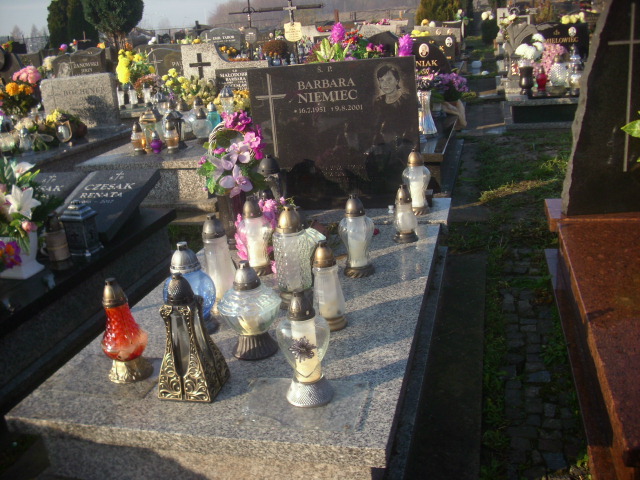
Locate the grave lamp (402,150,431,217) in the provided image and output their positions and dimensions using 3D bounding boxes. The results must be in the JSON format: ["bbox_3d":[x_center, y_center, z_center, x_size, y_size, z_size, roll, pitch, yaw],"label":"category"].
[{"bbox_3d":[0.455,-0.273,3.194,0.133,0.305,0.133,0,18,14],"label":"grave lamp"}]

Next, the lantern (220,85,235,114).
[{"bbox_3d":[-0.714,-1.041,5.251,0.115,0.280,0.115,0,21,15],"label":"lantern"}]

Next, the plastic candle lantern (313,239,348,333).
[{"bbox_3d":[0.031,0.137,2.122,0.090,0.278,0.090,-6,17,0],"label":"plastic candle lantern"}]

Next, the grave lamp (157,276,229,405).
[{"bbox_3d":[-0.357,0.245,1.822,0.154,0.327,0.154,0,18,18],"label":"grave lamp"}]

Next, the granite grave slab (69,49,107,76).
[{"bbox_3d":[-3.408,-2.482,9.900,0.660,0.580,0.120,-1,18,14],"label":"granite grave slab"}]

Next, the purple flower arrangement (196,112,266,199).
[{"bbox_3d":[-0.373,-0.349,2.840,0.300,0.337,0.200,0,18,14],"label":"purple flower arrangement"}]

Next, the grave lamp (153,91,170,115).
[{"bbox_3d":[-1.423,-1.146,6.150,0.135,0.360,0.135,0,18,14],"label":"grave lamp"}]

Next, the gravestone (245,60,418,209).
[{"bbox_3d":[0.080,-0.504,3.346,0.810,0.704,0.080,0,18,14],"label":"gravestone"}]

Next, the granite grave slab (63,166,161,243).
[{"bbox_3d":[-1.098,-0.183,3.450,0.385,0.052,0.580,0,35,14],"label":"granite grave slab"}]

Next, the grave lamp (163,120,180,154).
[{"bbox_3d":[-1.059,-0.737,4.811,0.108,0.221,0.108,0,21,15],"label":"grave lamp"}]

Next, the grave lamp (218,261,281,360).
[{"bbox_3d":[-0.207,0.196,2.006,0.185,0.281,0.170,-8,17,-7],"label":"grave lamp"}]

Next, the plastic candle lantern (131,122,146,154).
[{"bbox_3d":[-1.286,-0.718,4.811,0.108,0.218,0.108,0,21,15],"label":"plastic candle lantern"}]

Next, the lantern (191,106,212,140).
[{"bbox_3d":[-0.974,-0.944,5.600,0.164,0.270,0.164,-9,17,-8],"label":"lantern"}]

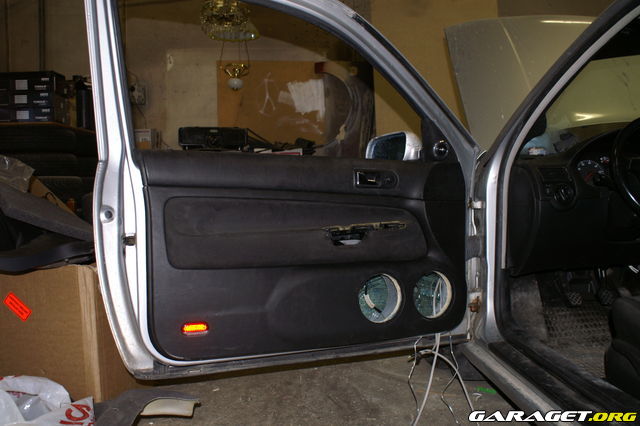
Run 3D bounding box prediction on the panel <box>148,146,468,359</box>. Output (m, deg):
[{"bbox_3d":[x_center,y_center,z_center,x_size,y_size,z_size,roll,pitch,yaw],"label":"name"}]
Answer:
[{"bbox_3d":[0.022,0.128,1.716,1.120,0.629,0.110,-2,5,-21],"label":"panel"}]

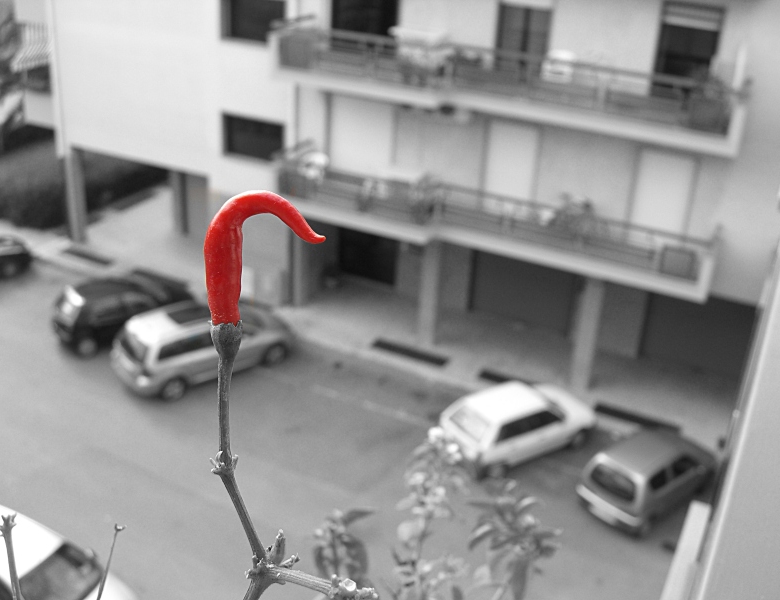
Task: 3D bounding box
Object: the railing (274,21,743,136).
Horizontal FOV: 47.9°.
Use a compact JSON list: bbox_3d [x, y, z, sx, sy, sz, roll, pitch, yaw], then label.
[{"bbox_3d":[2.248,-4.936,19.011,10.450,1.050,1.550,15,27,25],"label":"railing"}]

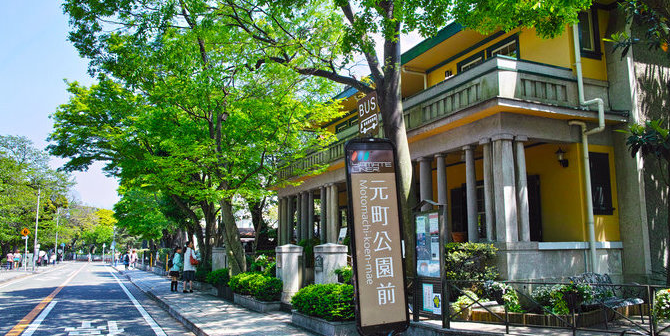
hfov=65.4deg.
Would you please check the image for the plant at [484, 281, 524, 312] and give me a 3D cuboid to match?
[{"bbox_3d":[2.357,1.800,7.262,0.480,0.410,0.420,-6,-10,34],"label":"plant"}]

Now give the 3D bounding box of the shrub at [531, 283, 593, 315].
[{"bbox_3d":[2.915,1.692,6.722,0.700,0.390,0.420,-6,-10,34],"label":"shrub"}]

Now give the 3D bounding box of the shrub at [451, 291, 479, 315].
[{"bbox_3d":[2.183,2.285,8.806,0.440,0.390,0.440,-4,-9,24],"label":"shrub"}]

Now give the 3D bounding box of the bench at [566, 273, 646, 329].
[{"bbox_3d":[4.198,2.008,7.998,1.080,0.750,0.560,3,-9,-24],"label":"bench"}]

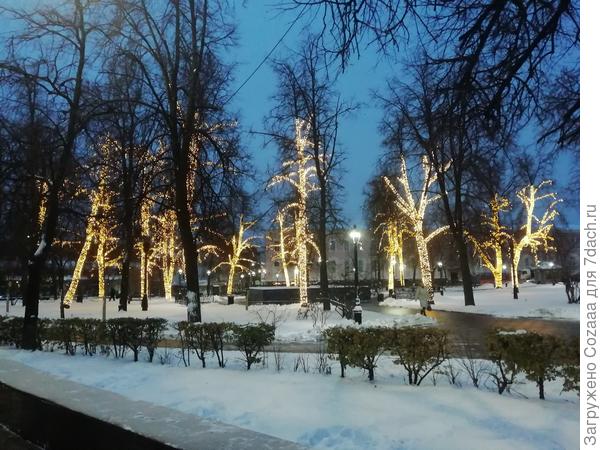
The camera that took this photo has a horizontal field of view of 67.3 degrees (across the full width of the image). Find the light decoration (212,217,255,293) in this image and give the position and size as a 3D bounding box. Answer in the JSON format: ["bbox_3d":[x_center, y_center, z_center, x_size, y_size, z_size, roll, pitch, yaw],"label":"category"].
[{"bbox_3d":[-5.809,2.754,39.975,3.824,7.090,3.400,0,-7,0],"label":"light decoration"}]

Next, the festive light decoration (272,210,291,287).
[{"bbox_3d":[-1.849,2.455,45.055,1.763,7.906,1.700,0,-7,0],"label":"festive light decoration"}]

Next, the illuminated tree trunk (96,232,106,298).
[{"bbox_3d":[-18.932,3.843,43.000,0.730,6.270,0.810,-1,-7,0],"label":"illuminated tree trunk"}]

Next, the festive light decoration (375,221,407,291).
[{"bbox_3d":[9.698,3.270,48.000,2.860,7.360,2.400,-1,-7,0],"label":"festive light decoration"}]

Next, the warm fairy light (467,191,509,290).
[{"bbox_3d":[20.146,1.697,48.177,4.190,10.083,3.400,0,-7,0],"label":"warm fairy light"}]

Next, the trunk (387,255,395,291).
[{"bbox_3d":[9.634,5.082,48.000,0.720,3.860,0.770,-1,-7,0],"label":"trunk"}]

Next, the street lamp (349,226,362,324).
[{"bbox_3d":[2.179,1.956,17.695,0.450,3.824,0.450,0,-7,0],"label":"street lamp"}]

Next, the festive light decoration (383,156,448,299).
[{"bbox_3d":[8.488,0.367,34.000,4.220,10.720,3.860,-1,-7,0],"label":"festive light decoration"}]

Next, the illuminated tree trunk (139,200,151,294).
[{"bbox_3d":[-13.129,1.970,38.060,0.993,8.203,0.900,0,-7,0],"label":"illuminated tree trunk"}]

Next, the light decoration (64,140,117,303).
[{"bbox_3d":[-16.624,-0.240,36.000,3.360,12.870,3.530,-1,-7,0],"label":"light decoration"}]

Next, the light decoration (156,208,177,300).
[{"bbox_3d":[-11.254,2.437,38.000,1.652,7.755,1.600,0,-7,0],"label":"light decoration"}]

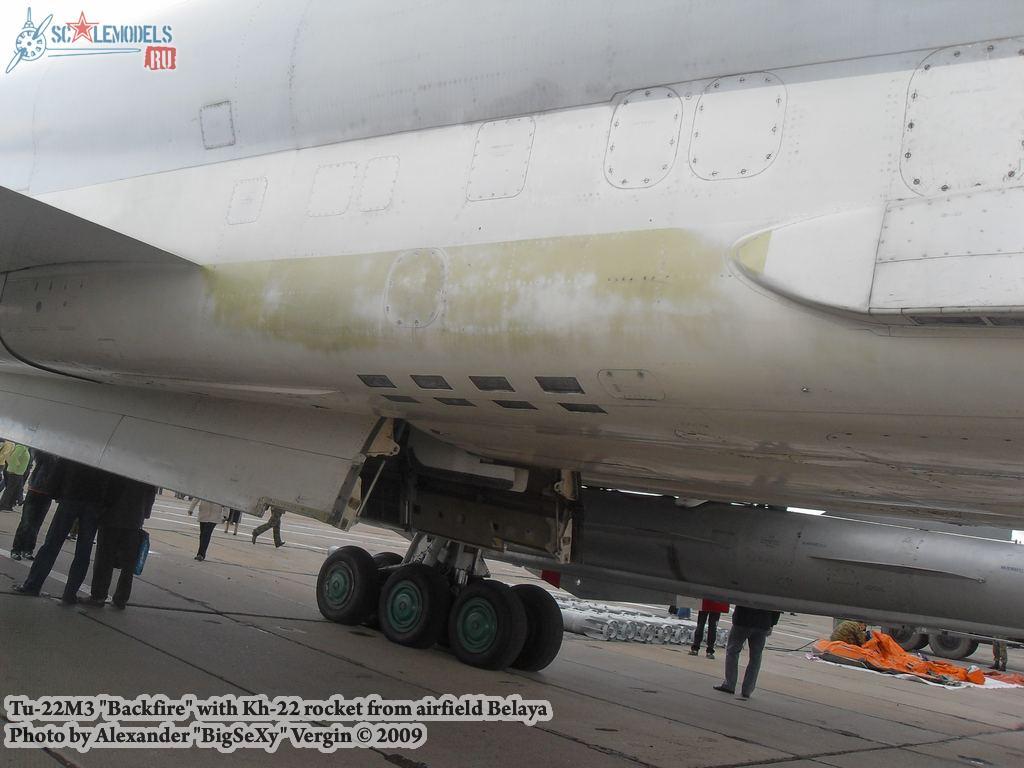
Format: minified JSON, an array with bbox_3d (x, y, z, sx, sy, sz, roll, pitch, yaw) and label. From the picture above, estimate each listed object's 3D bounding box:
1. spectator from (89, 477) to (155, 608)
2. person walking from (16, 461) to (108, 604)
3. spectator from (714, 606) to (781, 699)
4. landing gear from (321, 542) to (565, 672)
[{"bbox_3d":[-4.119,1.472,11.007,0.420,1.740,0.540,3,-11,41],"label":"spectator"},{"bbox_3d":[-4.570,1.327,10.757,0.500,1.780,0.580,3,-12,44],"label":"person walking"},{"bbox_3d":[3.285,3.402,14.335,0.520,1.740,0.400,17,-11,-38],"label":"spectator"},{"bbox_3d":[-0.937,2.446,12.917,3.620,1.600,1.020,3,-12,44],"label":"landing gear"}]

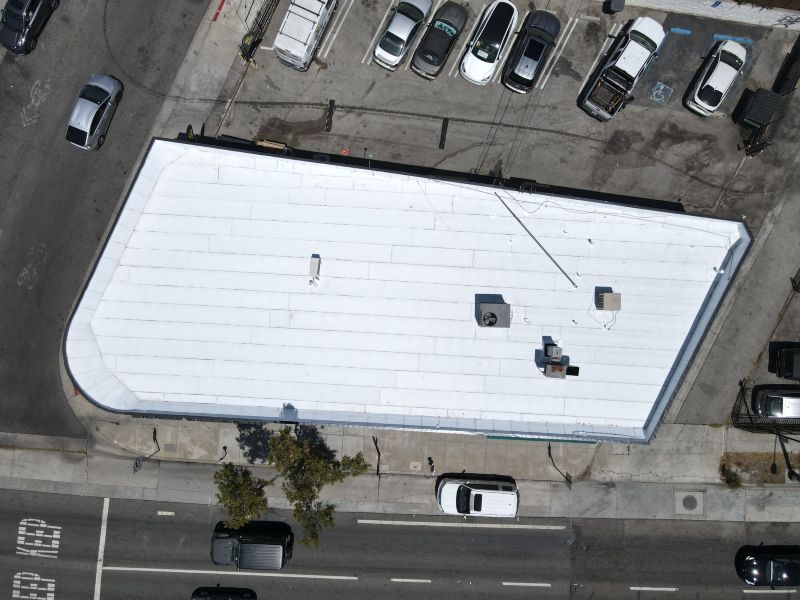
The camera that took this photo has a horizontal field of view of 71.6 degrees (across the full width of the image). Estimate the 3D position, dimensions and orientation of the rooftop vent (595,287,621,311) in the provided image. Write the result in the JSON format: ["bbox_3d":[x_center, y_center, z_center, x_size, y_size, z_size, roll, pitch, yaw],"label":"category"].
[{"bbox_3d":[10.790,0.107,28.620,0.880,0.880,0.880,0,90,-1],"label":"rooftop vent"}]

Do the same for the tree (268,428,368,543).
[{"bbox_3d":[-4.050,9.200,29.300,5.000,6.400,5.700,0,90,-1],"label":"tree"}]

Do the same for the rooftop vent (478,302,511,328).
[{"bbox_3d":[4.830,0.790,28.450,1.380,1.080,1.190,2,90,-1],"label":"rooftop vent"}]

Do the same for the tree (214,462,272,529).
[{"bbox_3d":[-7.950,9.850,29.500,2.600,5.200,2.900,0,90,-1],"label":"tree"}]

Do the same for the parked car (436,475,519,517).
[{"bbox_3d":[4.530,11.330,31.750,4.640,1.660,1.870,3,90,-1],"label":"parked car"}]

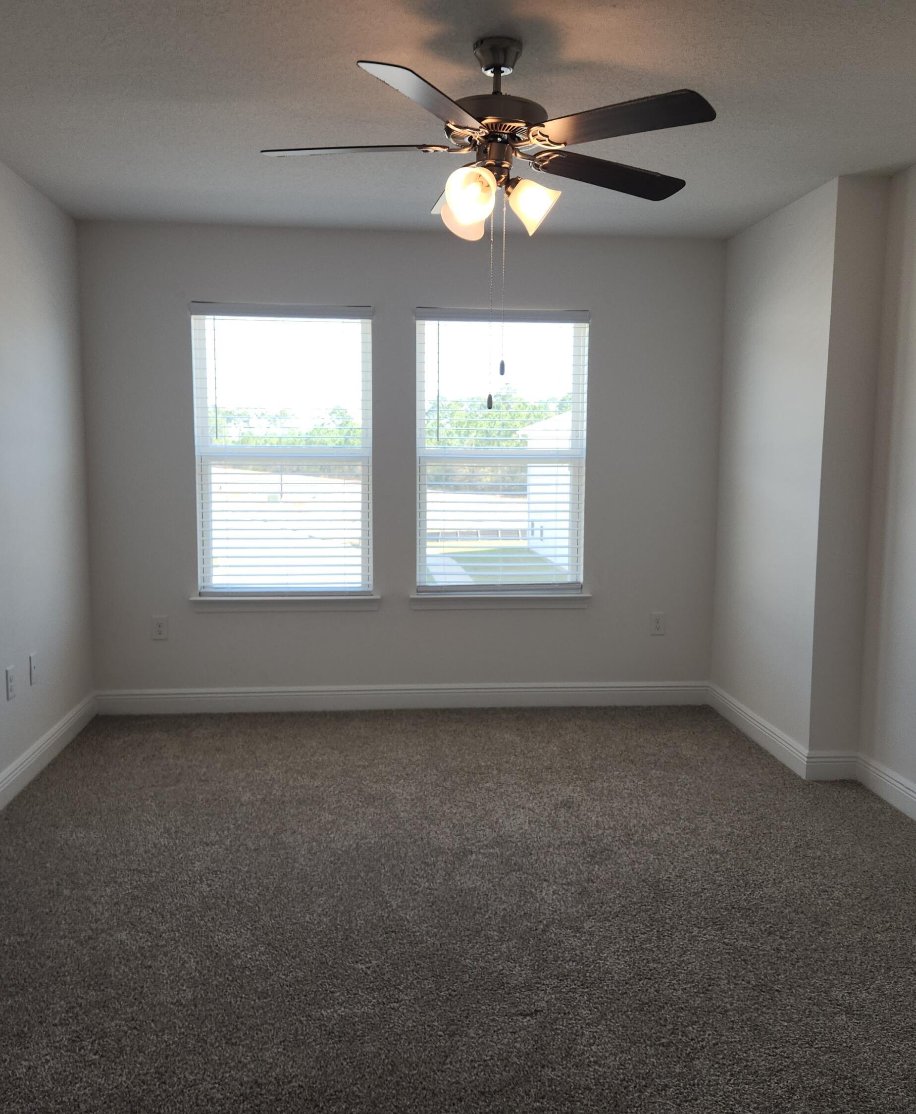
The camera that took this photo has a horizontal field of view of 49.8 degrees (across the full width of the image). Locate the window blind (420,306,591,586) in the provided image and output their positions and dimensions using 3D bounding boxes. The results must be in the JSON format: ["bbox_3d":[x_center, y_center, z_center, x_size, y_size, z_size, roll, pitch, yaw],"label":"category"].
[{"bbox_3d":[0.225,-0.518,5.096,0.885,1.429,0.120,0,6,-5],"label":"window blind"}]

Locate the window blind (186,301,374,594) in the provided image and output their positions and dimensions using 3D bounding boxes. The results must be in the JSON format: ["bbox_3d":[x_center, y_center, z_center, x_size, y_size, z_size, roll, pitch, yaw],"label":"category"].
[{"bbox_3d":[-0.878,-0.516,4.994,0.886,1.429,0.120,0,6,-5],"label":"window blind"}]

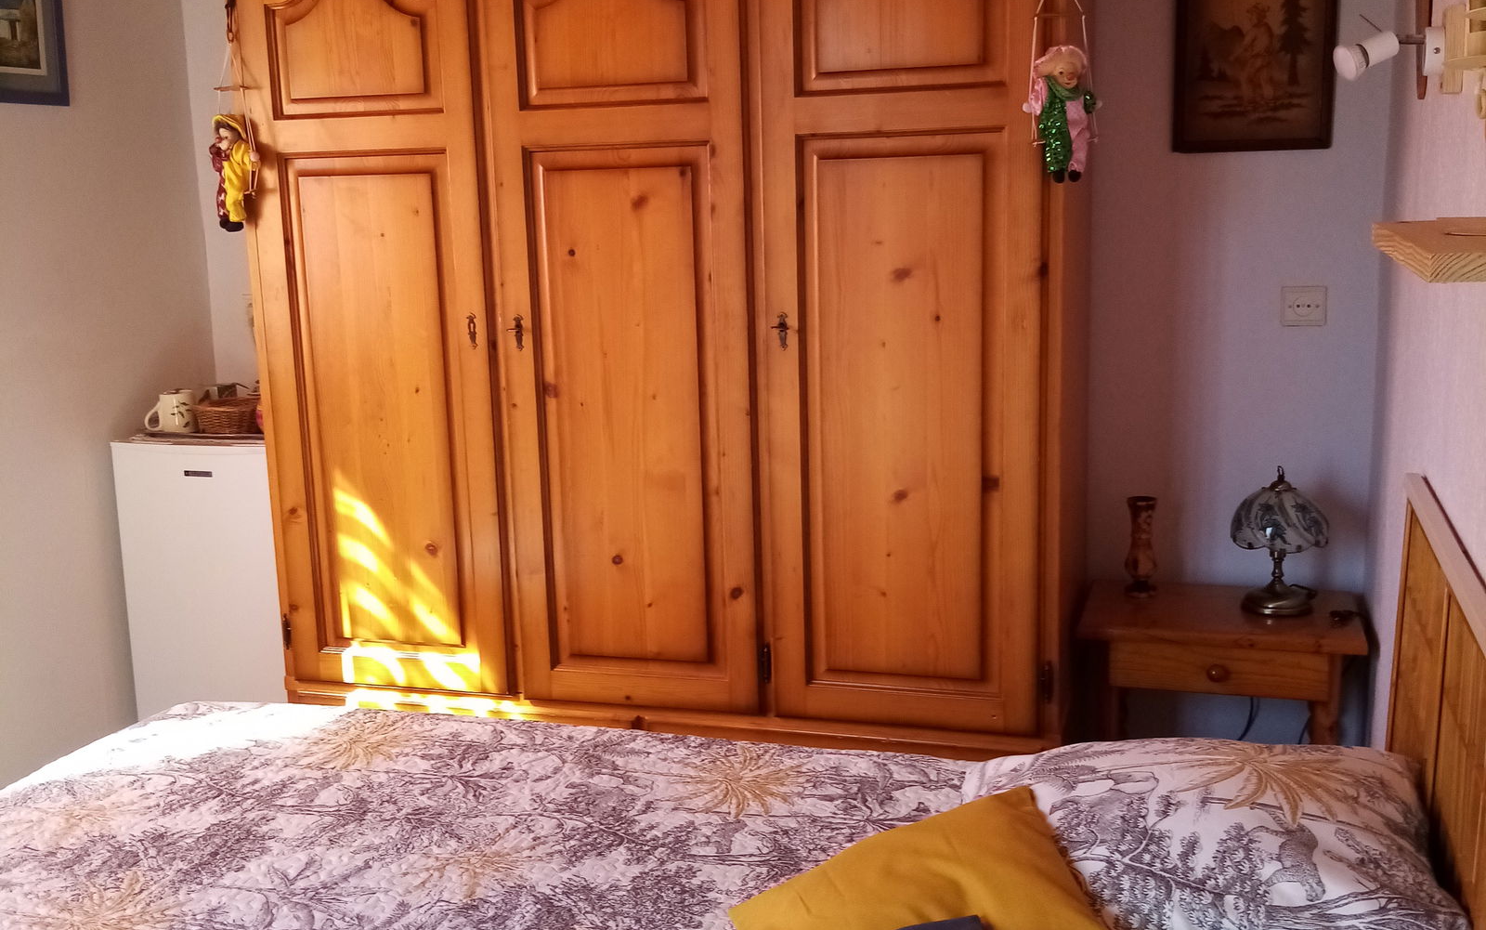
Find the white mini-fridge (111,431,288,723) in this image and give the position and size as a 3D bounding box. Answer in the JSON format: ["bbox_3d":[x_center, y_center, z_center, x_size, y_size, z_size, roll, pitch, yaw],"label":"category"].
[{"bbox_3d":[-1.187,0.329,3.746,0.476,0.850,0.460,2,12,18],"label":"white mini-fridge"}]

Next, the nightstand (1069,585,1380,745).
[{"bbox_3d":[0.991,0.558,3.111,0.543,0.530,0.400,2,12,18],"label":"nightstand"}]

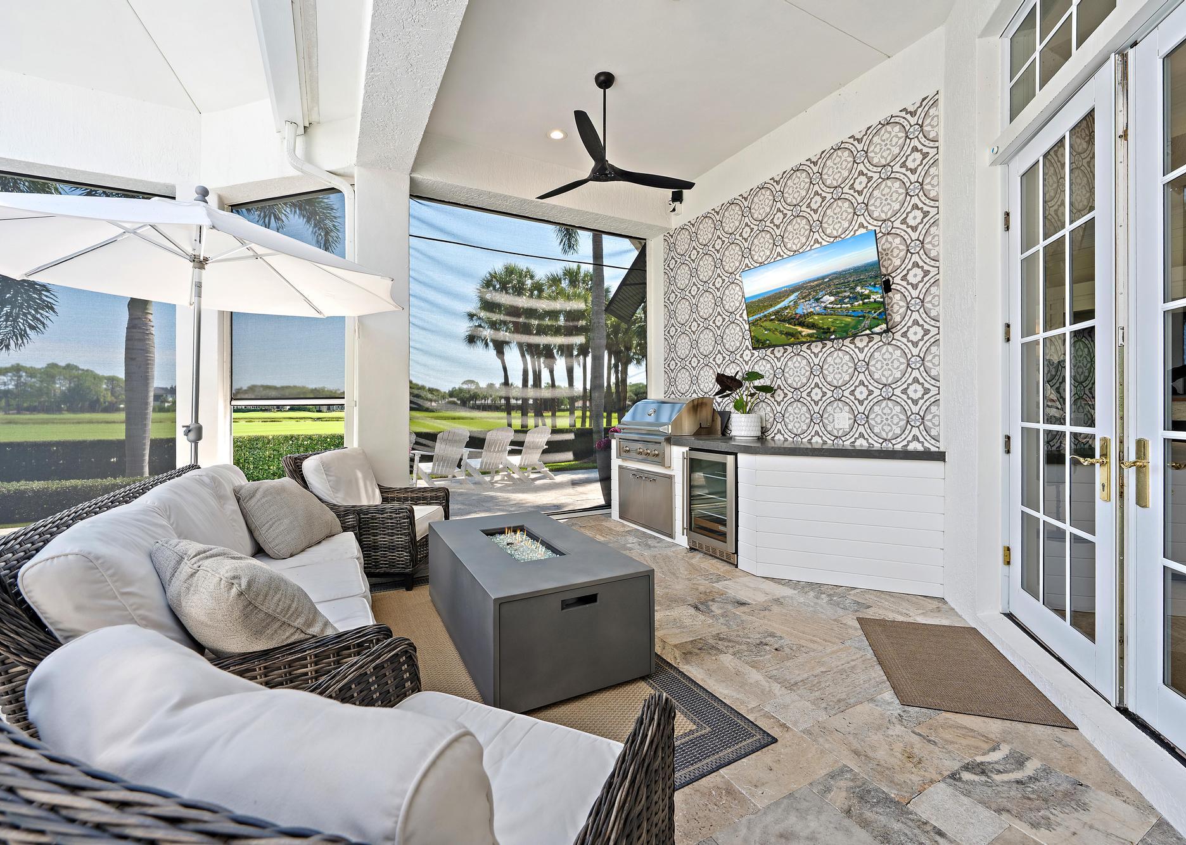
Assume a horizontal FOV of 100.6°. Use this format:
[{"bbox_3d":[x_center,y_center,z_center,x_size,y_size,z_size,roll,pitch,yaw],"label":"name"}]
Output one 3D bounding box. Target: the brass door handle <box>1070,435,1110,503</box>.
[{"bbox_3d":[1.987,0.181,1.980,0.060,0.250,0.150,0,1,21],"label":"brass door handle"}]

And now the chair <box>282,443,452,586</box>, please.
[{"bbox_3d":[-1.660,0.663,3.709,0.890,0.900,0.800,0,1,3],"label":"chair"}]

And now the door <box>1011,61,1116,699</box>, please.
[{"bbox_3d":[2.161,-0.182,2.284,0.045,2.460,0.910,0,1,21],"label":"door"}]

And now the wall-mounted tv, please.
[{"bbox_3d":[1.728,-0.997,3.965,0.060,0.705,1.240,-14,8,-27],"label":"wall-mounted tv"}]

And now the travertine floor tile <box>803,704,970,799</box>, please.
[{"bbox_3d":[1.080,1.206,1.828,0.410,0.020,0.405,-1,1,-28],"label":"travertine floor tile"}]

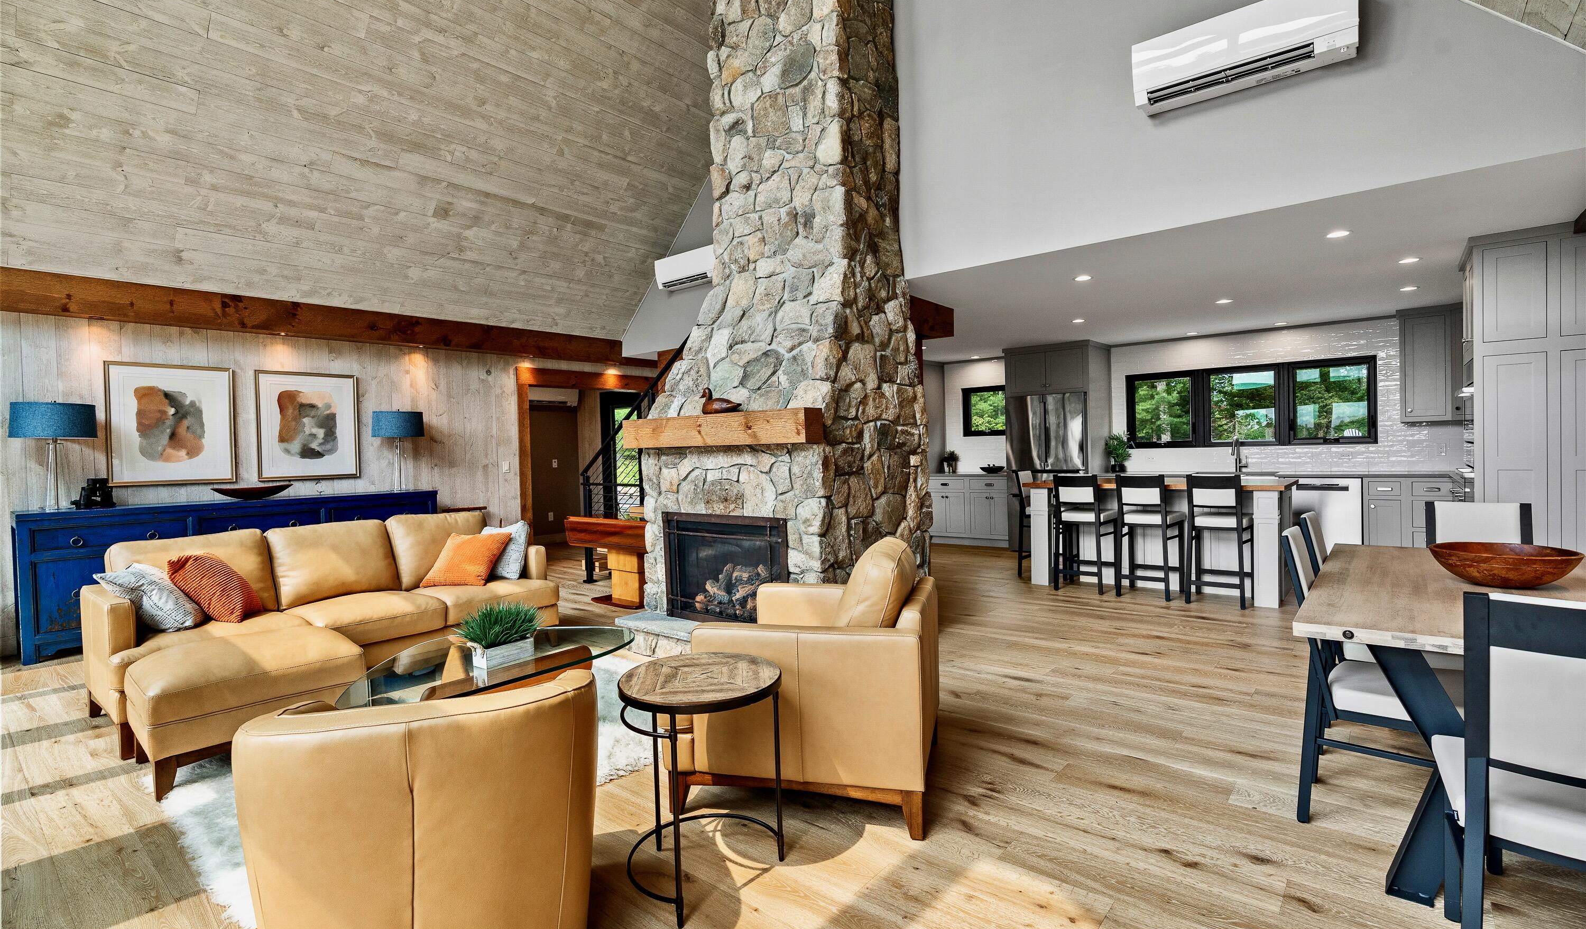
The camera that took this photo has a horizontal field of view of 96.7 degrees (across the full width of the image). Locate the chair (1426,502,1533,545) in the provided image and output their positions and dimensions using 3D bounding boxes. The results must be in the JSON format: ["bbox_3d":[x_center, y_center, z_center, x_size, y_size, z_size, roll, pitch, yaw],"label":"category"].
[{"bbox_3d":[3.092,0.677,3.149,0.420,0.965,0.580,0,2,39],"label":"chair"}]

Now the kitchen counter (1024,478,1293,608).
[{"bbox_3d":[3.170,0.615,6.197,1.975,0.920,0.920,0,2,39],"label":"kitchen counter"}]

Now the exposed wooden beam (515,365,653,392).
[{"bbox_3d":[-2.456,-1.000,8.570,0.180,0.195,2.033,0,2,39],"label":"exposed wooden beam"}]

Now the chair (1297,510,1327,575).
[{"bbox_3d":[2.429,0.696,2.878,0.580,0.975,0.420,0,2,39],"label":"chair"}]

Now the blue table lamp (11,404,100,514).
[{"bbox_3d":[-5.104,-0.058,4.878,0.430,0.765,0.430,0,2,39],"label":"blue table lamp"}]

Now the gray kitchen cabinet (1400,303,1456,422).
[{"bbox_3d":[5.944,-0.927,6.647,0.377,1.027,0.340,0,2,39],"label":"gray kitchen cabinet"}]

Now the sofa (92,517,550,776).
[{"bbox_3d":[-2.635,0.828,4.246,1.030,0.915,2.250,0,2,39],"label":"sofa"}]

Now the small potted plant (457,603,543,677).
[{"bbox_3d":[-1.246,0.725,3.017,0.190,0.235,0.280,0,2,39],"label":"small potted plant"}]

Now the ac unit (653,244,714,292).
[{"bbox_3d":[-1.051,-2.049,7.403,0.925,0.302,0.235,0,2,39],"label":"ac unit"}]

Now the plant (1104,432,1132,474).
[{"bbox_3d":[3.763,-0.134,8.183,0.260,0.475,0.260,0,2,39],"label":"plant"}]

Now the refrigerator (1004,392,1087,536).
[{"bbox_3d":[3.150,0.120,8.458,0.905,1.840,0.800,0,2,39],"label":"refrigerator"}]

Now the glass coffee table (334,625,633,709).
[{"bbox_3d":[-1.388,1.043,3.164,0.940,0.400,1.290,0,2,39],"label":"glass coffee table"}]

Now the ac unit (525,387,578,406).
[{"bbox_3d":[-3.453,-0.963,9.874,0.230,0.300,0.860,0,2,39],"label":"ac unit"}]

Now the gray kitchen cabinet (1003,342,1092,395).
[{"bbox_3d":[3.214,-1.119,8.528,0.982,0.563,0.878,0,2,39],"label":"gray kitchen cabinet"}]

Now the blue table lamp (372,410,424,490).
[{"bbox_3d":[-3.700,-0.130,6.616,0.430,0.765,0.430,0,2,39],"label":"blue table lamp"}]

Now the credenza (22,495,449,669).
[{"bbox_3d":[-4.357,0.780,5.770,0.460,0.985,2.690,0,2,39],"label":"credenza"}]

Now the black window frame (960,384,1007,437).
[{"bbox_3d":[2.673,-0.721,9.569,0.812,0.675,0.080,0,2,39],"label":"black window frame"}]

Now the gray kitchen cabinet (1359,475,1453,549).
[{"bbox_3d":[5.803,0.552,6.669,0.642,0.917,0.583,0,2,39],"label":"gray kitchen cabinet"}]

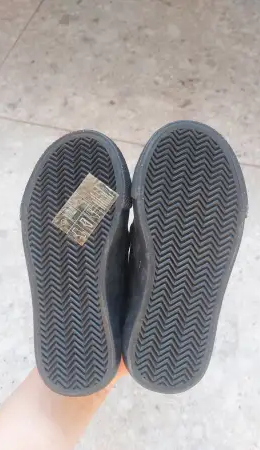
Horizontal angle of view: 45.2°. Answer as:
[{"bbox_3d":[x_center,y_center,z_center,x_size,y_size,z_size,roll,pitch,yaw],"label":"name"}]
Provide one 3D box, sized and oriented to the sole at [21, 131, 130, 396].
[{"bbox_3d":[-0.040,0.028,0.289,0.087,0.082,0.214,-1,84,5],"label":"sole"}]

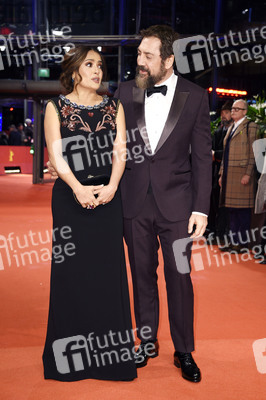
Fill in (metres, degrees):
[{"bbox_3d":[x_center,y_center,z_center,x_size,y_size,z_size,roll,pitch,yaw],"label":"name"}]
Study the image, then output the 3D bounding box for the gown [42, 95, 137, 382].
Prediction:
[{"bbox_3d":[-0.227,0.171,3.634,0.490,1.435,0.390,-1,4,-8],"label":"gown"}]

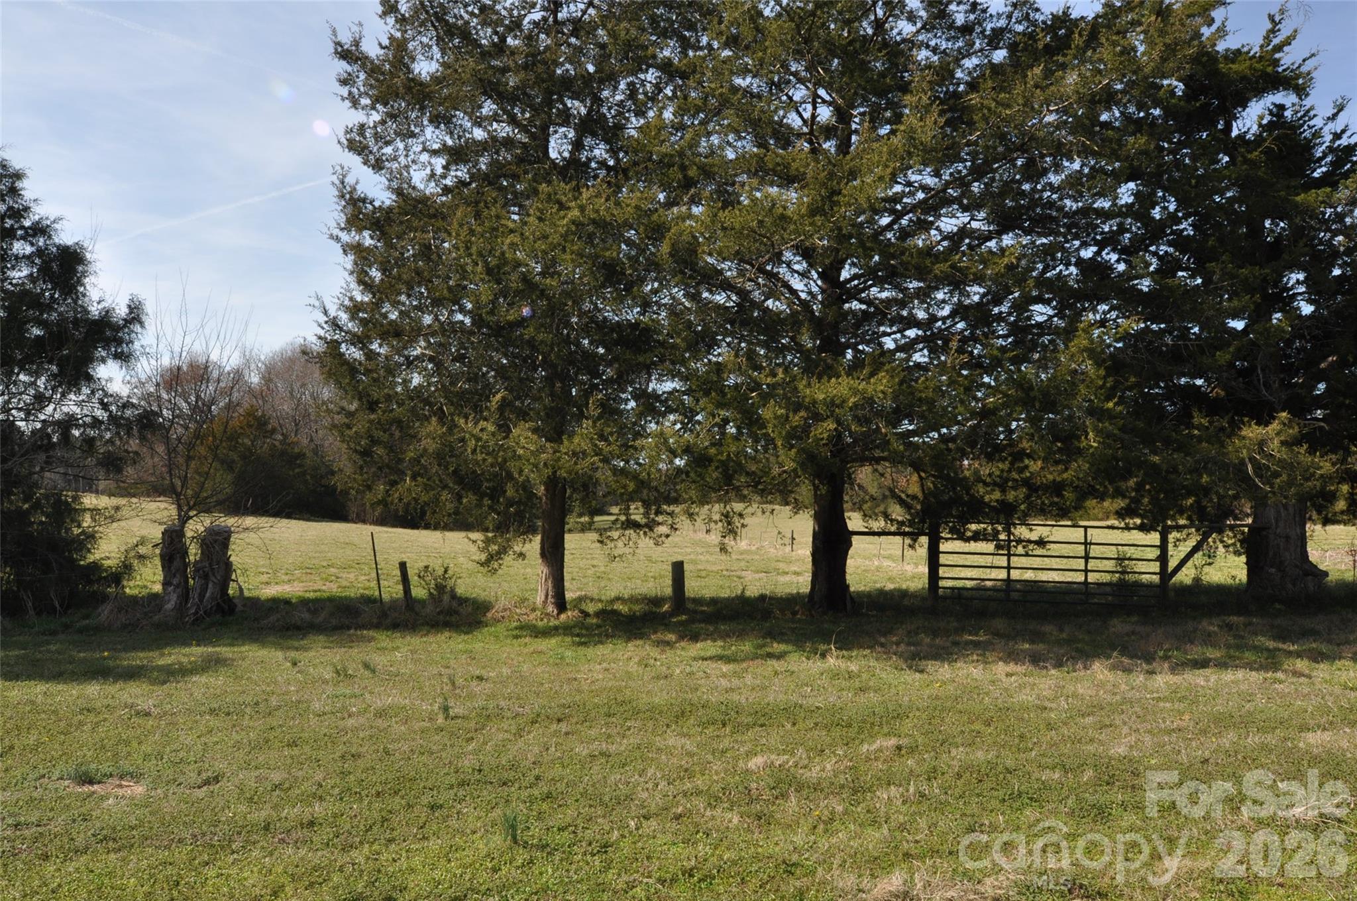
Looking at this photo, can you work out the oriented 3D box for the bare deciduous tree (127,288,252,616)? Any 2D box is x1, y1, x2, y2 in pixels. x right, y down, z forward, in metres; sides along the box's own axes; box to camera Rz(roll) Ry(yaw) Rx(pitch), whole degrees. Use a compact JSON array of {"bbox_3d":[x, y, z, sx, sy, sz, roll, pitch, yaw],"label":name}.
[{"bbox_3d":[-7.500,0.020,12.150,2.000,5.050,1.900,0,-4,0],"label":"bare deciduous tree"}]

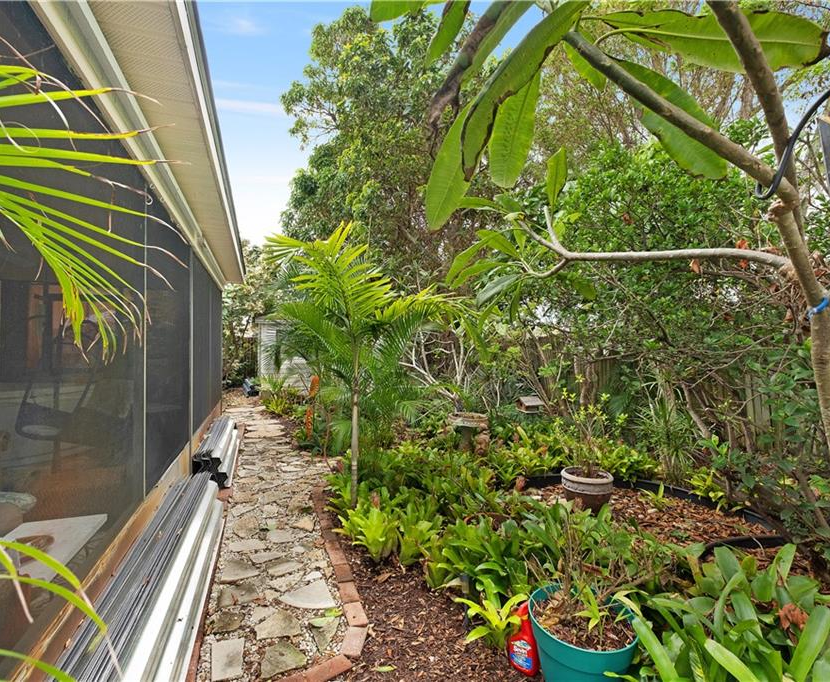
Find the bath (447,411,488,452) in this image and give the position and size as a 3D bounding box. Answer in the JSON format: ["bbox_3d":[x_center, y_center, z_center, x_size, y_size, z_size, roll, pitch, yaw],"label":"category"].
[{"bbox_3d":[0.634,1.130,5.150,0.480,0.570,0.480,0,0,6],"label":"bath"}]

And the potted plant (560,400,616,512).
[{"bbox_3d":[1.440,0.920,3.550,0.450,0.920,0.450,0,-1,20],"label":"potted plant"}]

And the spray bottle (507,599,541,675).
[{"bbox_3d":[0.462,1.252,1.820,0.120,0.285,0.065,0,-1,37],"label":"spray bottle"}]

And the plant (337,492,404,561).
[{"bbox_3d":[-0.300,1.190,2.750,0.420,0.380,0.400,0,0,0],"label":"plant"}]

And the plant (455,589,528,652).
[{"bbox_3d":[0.345,1.265,1.950,0.310,0.260,0.290,0,0,0],"label":"plant"}]

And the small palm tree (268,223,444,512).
[{"bbox_3d":[-0.495,0.205,3.620,1.450,2.400,1.400,0,-1,-20],"label":"small palm tree"}]

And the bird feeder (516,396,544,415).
[{"bbox_3d":[1.557,0.870,5.800,0.270,0.210,0.280,0,0,-12],"label":"bird feeder"}]

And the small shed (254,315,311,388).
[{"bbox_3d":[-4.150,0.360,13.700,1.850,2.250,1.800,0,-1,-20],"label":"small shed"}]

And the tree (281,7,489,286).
[{"bbox_3d":[-0.600,-2.650,9.200,4.400,7.900,4.300,0,-1,-20],"label":"tree"}]

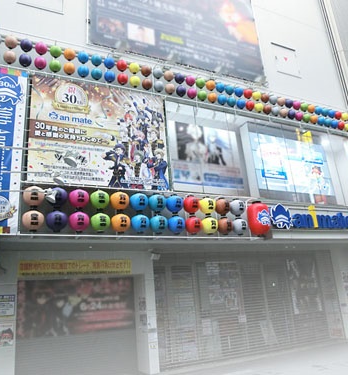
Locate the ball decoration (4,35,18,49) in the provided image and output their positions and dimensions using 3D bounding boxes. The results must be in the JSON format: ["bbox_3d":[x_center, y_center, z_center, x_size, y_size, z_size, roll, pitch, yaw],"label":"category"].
[{"bbox_3d":[-3.781,-3.364,8.422,0.280,0.295,0.280,5,-20,-26],"label":"ball decoration"}]

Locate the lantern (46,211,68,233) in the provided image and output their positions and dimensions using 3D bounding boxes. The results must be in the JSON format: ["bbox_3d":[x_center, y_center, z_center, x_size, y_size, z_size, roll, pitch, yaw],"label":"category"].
[{"bbox_3d":[-2.190,0.639,6.766,0.370,0.380,0.370,4,-19,-25],"label":"lantern"}]

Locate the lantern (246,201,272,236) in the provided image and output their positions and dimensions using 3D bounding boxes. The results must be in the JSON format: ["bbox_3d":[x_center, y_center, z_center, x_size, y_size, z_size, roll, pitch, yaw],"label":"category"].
[{"bbox_3d":[2.248,0.831,9.506,0.581,0.936,0.581,4,-19,-25],"label":"lantern"}]

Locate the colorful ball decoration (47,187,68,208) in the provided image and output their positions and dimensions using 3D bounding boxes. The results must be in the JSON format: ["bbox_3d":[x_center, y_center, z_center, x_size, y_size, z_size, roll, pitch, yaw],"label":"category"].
[{"bbox_3d":[-2.492,0.229,7.762,0.425,0.450,0.425,5,-20,-26],"label":"colorful ball decoration"}]

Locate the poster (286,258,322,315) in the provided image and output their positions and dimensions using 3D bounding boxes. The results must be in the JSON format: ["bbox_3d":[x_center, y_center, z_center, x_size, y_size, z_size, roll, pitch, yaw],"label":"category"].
[{"bbox_3d":[4.285,3.184,11.840,1.260,1.730,0.020,4,-19,-25],"label":"poster"}]

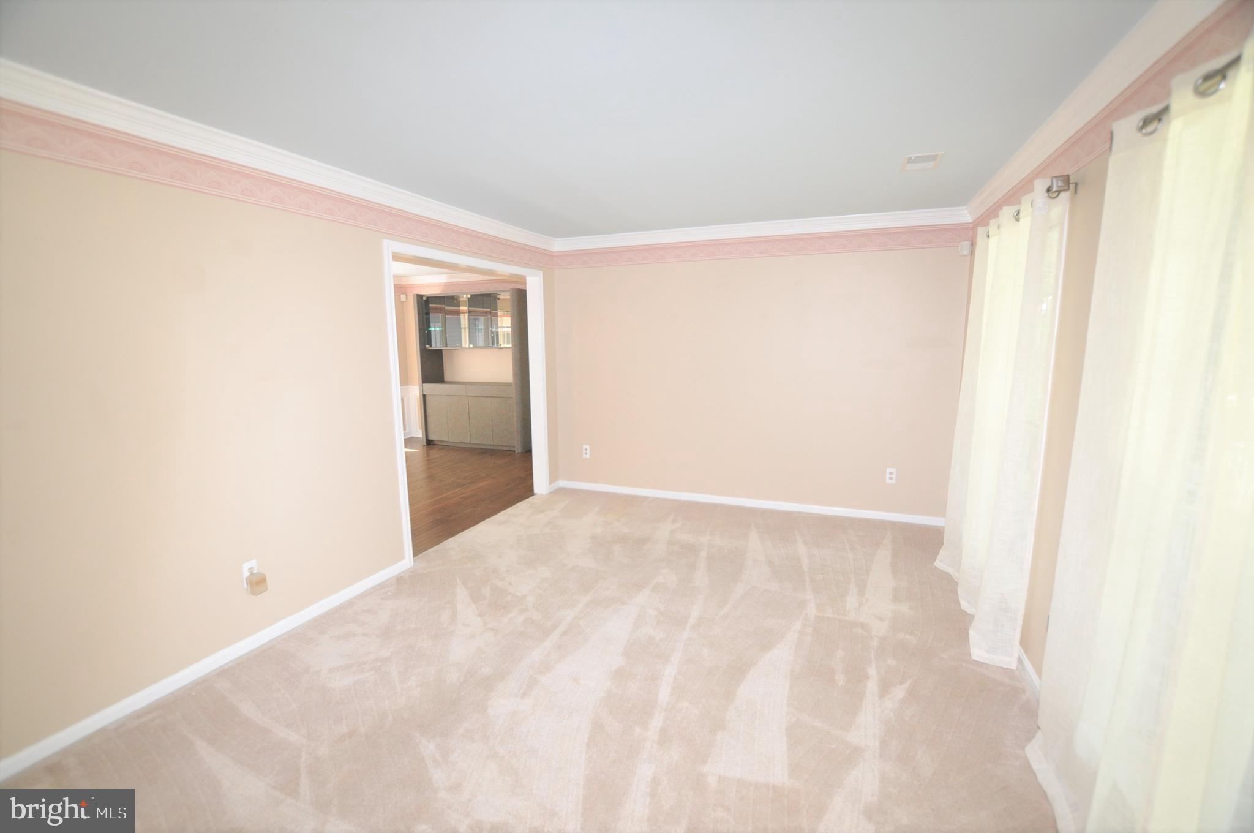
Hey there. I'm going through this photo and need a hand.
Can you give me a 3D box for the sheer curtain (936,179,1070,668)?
[{"bbox_3d":[1.901,0.006,2.771,0.165,2.127,1.238,3,9,22],"label":"sheer curtain"}]

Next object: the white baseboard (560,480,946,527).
[{"bbox_3d":[0.911,0.763,4.730,3.460,0.073,0.018,3,9,22],"label":"white baseboard"}]

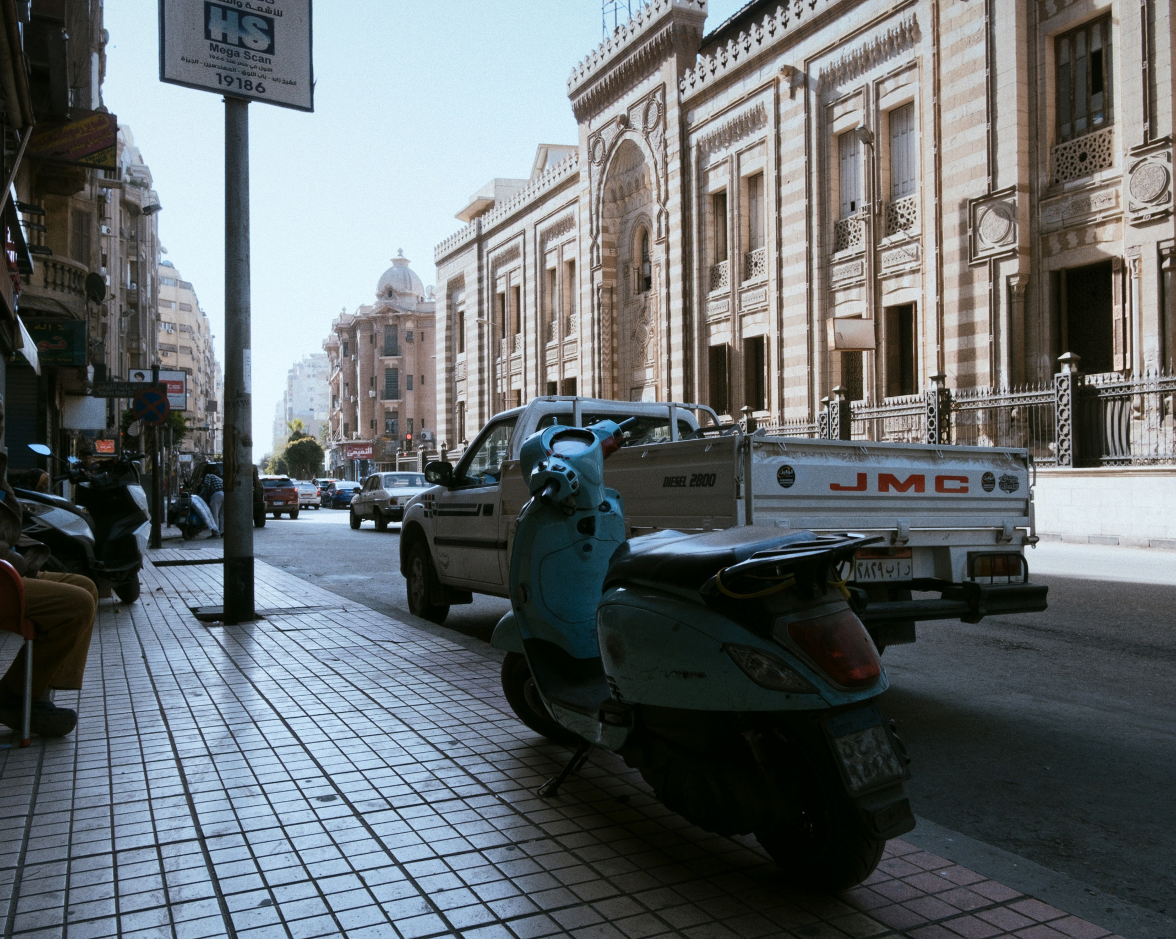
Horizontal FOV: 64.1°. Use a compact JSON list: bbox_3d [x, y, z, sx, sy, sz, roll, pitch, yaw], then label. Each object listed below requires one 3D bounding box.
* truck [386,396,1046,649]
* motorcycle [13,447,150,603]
[{"bbox_3d":[0.242,0.349,6.184,1.720,1.690,5.000,0,-1,-29],"label":"truck"},{"bbox_3d":[-3.886,0.423,6.913,0.750,1.280,1.980,-1,-1,14],"label":"motorcycle"}]

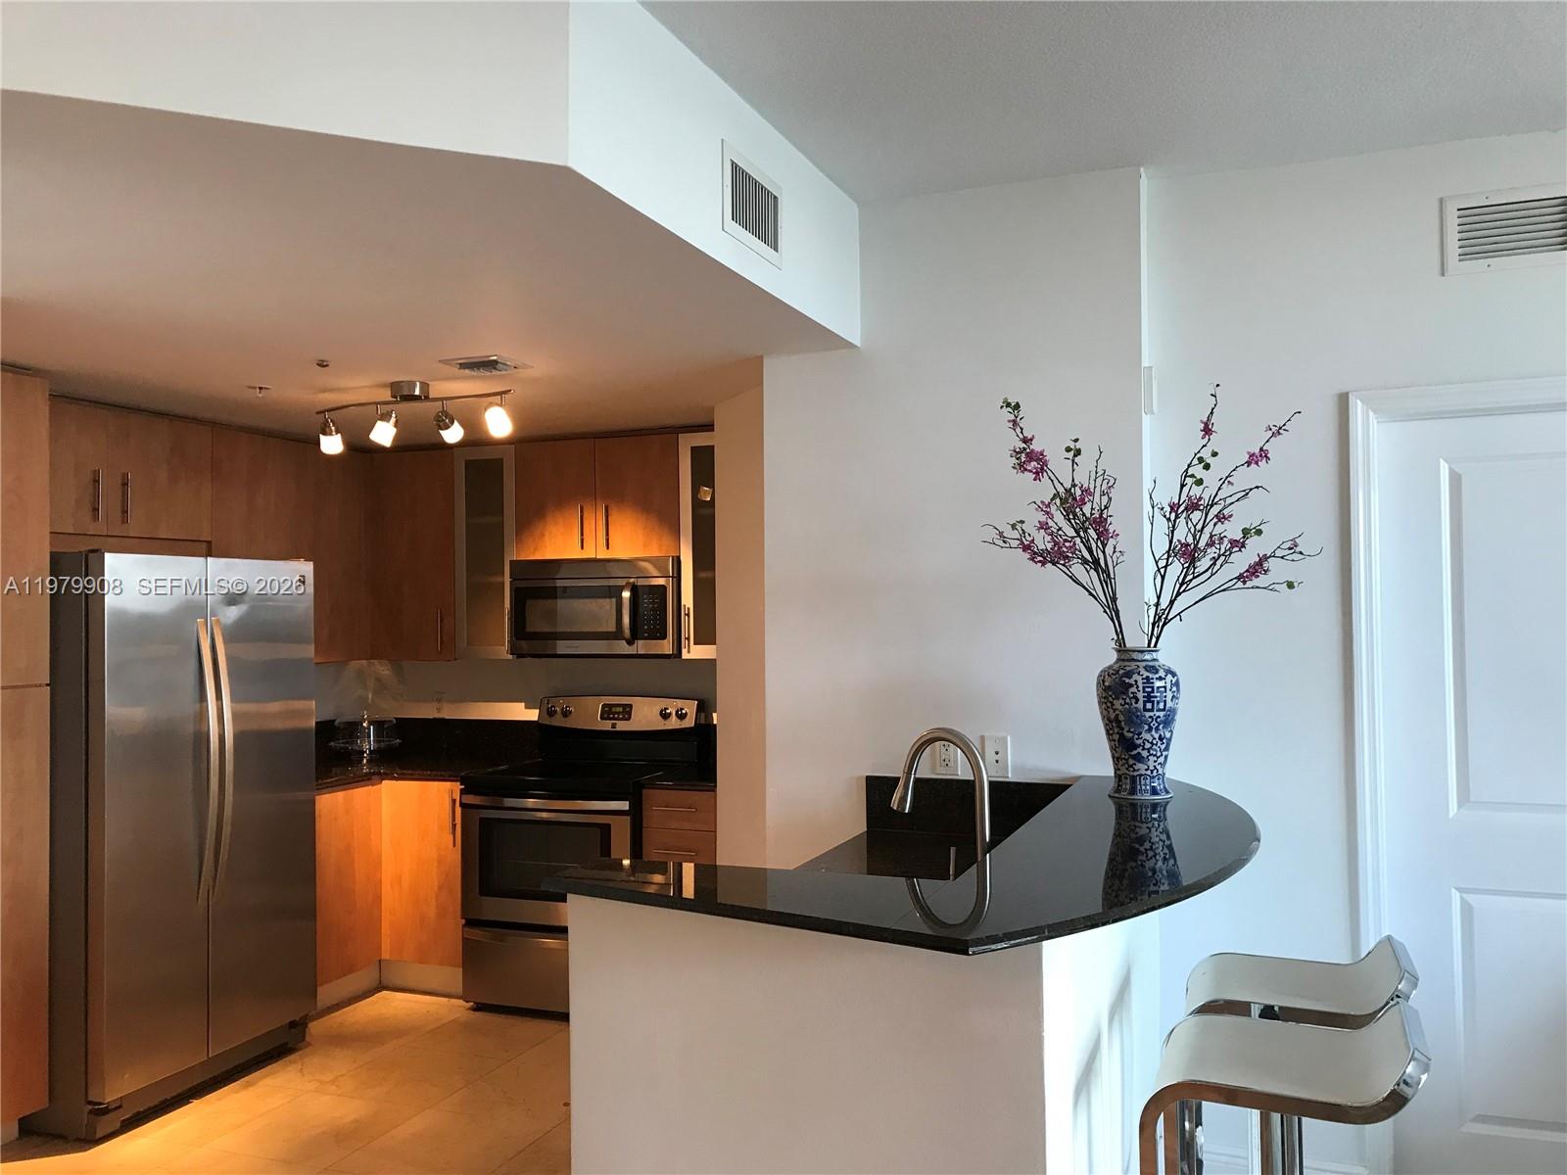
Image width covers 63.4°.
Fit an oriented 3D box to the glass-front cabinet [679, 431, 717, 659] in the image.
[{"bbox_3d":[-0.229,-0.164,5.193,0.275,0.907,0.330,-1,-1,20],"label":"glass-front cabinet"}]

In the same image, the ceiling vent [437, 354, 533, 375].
[{"bbox_3d":[-0.902,-0.672,3.850,0.208,0.020,0.205,-1,-1,19],"label":"ceiling vent"}]

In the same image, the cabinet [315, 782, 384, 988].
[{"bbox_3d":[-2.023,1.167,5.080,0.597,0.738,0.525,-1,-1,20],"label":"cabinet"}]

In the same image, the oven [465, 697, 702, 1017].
[{"bbox_3d":[-0.809,1.077,5.185,0.765,1.185,0.720,-1,-1,19],"label":"oven"}]

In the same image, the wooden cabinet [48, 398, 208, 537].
[{"bbox_3d":[-2.439,-0.395,4.342,0.335,0.445,0.941,-1,-1,19],"label":"wooden cabinet"}]

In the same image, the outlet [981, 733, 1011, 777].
[{"bbox_3d":[0.587,0.465,3.486,0.072,0.114,0.010,-1,-1,20],"label":"outlet"}]

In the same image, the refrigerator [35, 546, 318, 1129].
[{"bbox_3d":[-2.179,0.786,4.276,0.820,1.760,0.925,-1,-1,19],"label":"refrigerator"}]

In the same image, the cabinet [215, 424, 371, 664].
[{"bbox_3d":[-2.143,-0.141,5.236,0.330,0.907,0.900,-1,-1,20],"label":"cabinet"}]

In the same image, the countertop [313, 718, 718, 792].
[{"bbox_3d":[-1.229,0.692,5.096,2.110,0.210,1.230,-1,-1,19],"label":"countertop"}]

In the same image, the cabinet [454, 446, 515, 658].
[{"bbox_3d":[-1.214,-0.145,5.552,0.298,0.907,0.330,-1,-1,20],"label":"cabinet"}]

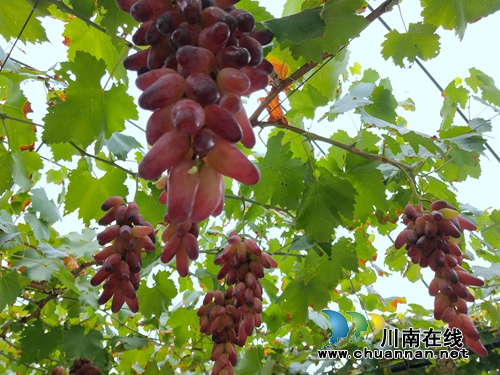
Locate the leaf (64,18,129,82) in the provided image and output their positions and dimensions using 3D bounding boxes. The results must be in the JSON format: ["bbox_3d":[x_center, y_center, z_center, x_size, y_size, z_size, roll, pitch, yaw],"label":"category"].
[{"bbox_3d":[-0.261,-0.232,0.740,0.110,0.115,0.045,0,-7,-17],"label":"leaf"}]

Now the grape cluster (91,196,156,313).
[{"bbox_3d":[-0.231,0.119,0.800,0.110,0.215,0.105,4,-29,-11],"label":"grape cluster"}]

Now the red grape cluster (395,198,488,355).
[{"bbox_3d":[0.298,0.138,0.690,0.118,0.245,0.110,-17,-28,16],"label":"red grape cluster"}]

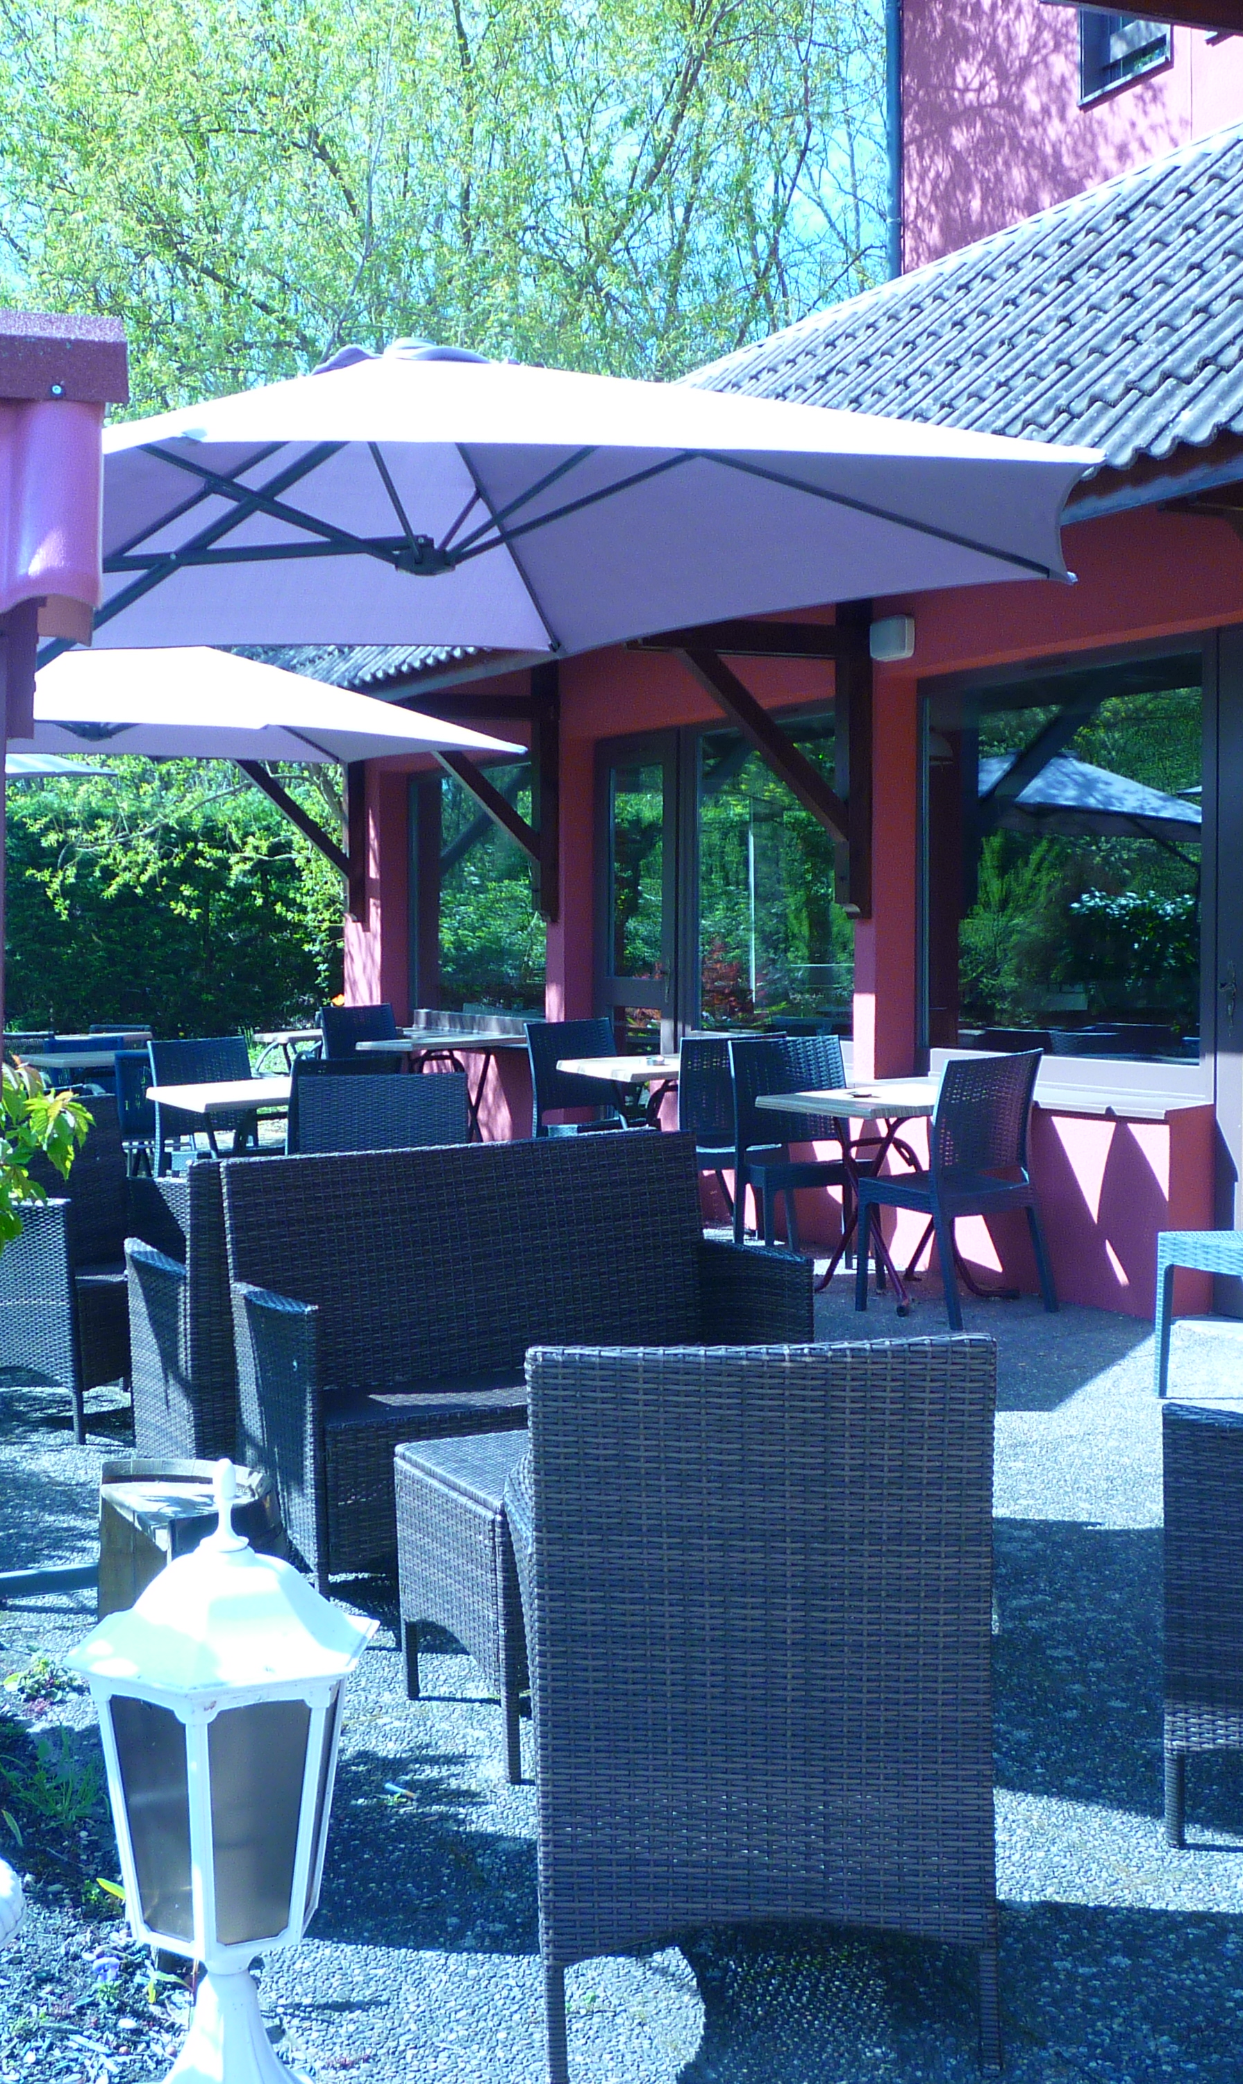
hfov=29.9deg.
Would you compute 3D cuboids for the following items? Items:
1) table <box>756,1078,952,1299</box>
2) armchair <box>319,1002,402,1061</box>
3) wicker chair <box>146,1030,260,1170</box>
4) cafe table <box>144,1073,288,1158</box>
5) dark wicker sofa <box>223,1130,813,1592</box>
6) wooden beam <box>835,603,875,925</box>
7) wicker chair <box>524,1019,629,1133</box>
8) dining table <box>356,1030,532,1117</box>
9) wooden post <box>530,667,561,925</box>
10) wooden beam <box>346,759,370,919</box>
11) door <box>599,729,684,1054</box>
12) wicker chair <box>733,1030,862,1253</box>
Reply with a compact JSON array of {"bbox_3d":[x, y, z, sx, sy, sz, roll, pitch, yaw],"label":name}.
[{"bbox_3d":[0.970,0.566,8.541,0.687,0.737,0.687,-2,3,-33],"label":"table"},{"bbox_3d":[-1.363,0.237,12.971,0.480,0.870,0.540,-1,3,-28],"label":"armchair"},{"bbox_3d":[-1.583,0.413,9.225,0.460,0.870,0.530,-1,3,-29],"label":"wicker chair"},{"bbox_3d":[-1.234,0.551,8.383,0.780,0.740,0.750,-2,3,-32],"label":"cafe table"},{"bbox_3d":[-0.193,0.643,4.661,1.120,0.825,0.530,-1,3,-31],"label":"dark wicker sofa"},{"bbox_3d":[1.020,-1.274,10.152,0.121,1.459,0.121,-1,3,-25],"label":"wooden beam"},{"bbox_3d":[-0.141,0.366,11.120,0.475,0.889,0.556,-1,3,-27],"label":"wicker chair"},{"bbox_3d":[-0.923,0.365,12.226,0.720,0.740,0.720,-1,3,-26],"label":"dining table"},{"bbox_3d":[-0.376,-1.255,11.505,0.106,1.350,0.105,-2,3,-29],"label":"wooden post"},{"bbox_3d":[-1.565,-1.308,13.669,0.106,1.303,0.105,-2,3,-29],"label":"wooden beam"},{"bbox_3d":[0.091,-0.507,12.868,0.091,2.424,1.010,-1,3,-25],"label":"door"},{"bbox_3d":[0.697,0.432,8.626,0.460,0.870,0.530,-1,3,-24],"label":"wicker chair"}]

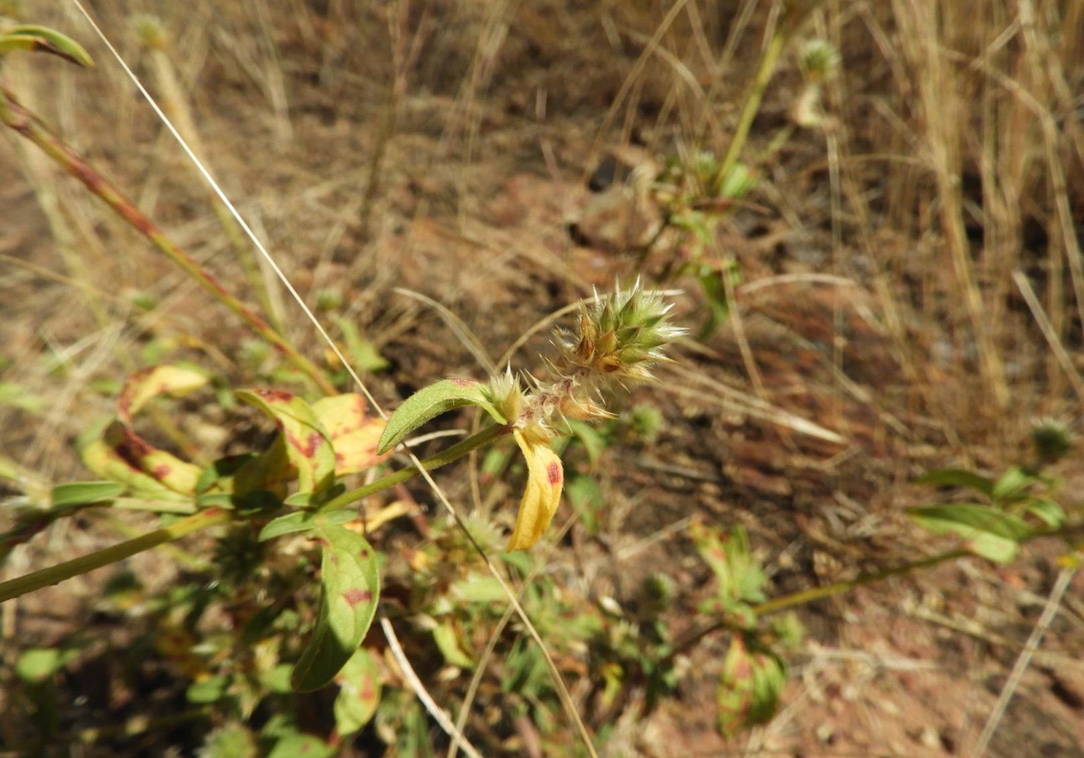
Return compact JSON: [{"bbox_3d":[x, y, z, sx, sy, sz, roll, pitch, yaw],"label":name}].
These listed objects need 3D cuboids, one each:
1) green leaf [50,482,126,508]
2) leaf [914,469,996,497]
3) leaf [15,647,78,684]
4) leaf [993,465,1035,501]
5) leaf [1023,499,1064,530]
[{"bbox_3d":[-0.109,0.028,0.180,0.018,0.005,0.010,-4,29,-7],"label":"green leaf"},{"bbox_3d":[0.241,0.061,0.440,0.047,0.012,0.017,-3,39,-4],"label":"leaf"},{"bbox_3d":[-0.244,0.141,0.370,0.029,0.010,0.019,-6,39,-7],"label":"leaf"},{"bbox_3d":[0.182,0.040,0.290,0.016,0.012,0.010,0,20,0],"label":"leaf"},{"bbox_3d":[0.294,0.079,0.440,0.025,0.015,0.017,18,42,21],"label":"leaf"}]

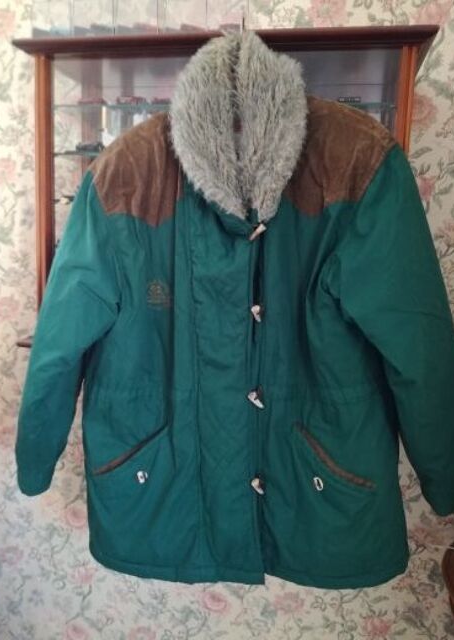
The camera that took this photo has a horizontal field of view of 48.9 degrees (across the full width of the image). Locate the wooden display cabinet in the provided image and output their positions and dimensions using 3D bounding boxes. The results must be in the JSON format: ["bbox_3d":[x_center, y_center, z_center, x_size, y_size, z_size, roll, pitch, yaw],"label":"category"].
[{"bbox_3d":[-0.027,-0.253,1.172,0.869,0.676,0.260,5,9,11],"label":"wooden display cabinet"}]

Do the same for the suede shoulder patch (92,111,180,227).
[{"bbox_3d":[-0.176,-0.288,0.955,0.180,0.205,0.090,5,9,11],"label":"suede shoulder patch"}]

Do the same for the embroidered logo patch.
[{"bbox_3d":[-0.130,-0.048,0.944,0.052,0.053,0.008,5,9,11],"label":"embroidered logo patch"}]

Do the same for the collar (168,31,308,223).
[{"bbox_3d":[0.016,-0.334,0.882,0.246,0.315,0.160,5,9,11],"label":"collar"}]

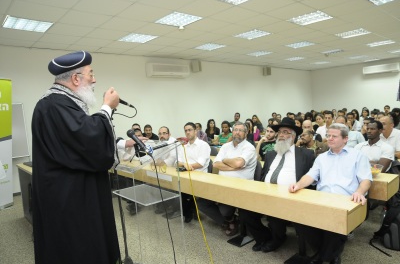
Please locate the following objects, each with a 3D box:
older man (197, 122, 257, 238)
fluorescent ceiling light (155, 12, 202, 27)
[{"bbox_3d":[0.425,0.597,3.249,0.580,1.401,0.720,1,6,37],"label":"older man"},{"bbox_3d":[-0.327,-1.691,4.199,0.560,0.070,0.560,-8,7,-41],"label":"fluorescent ceiling light"}]

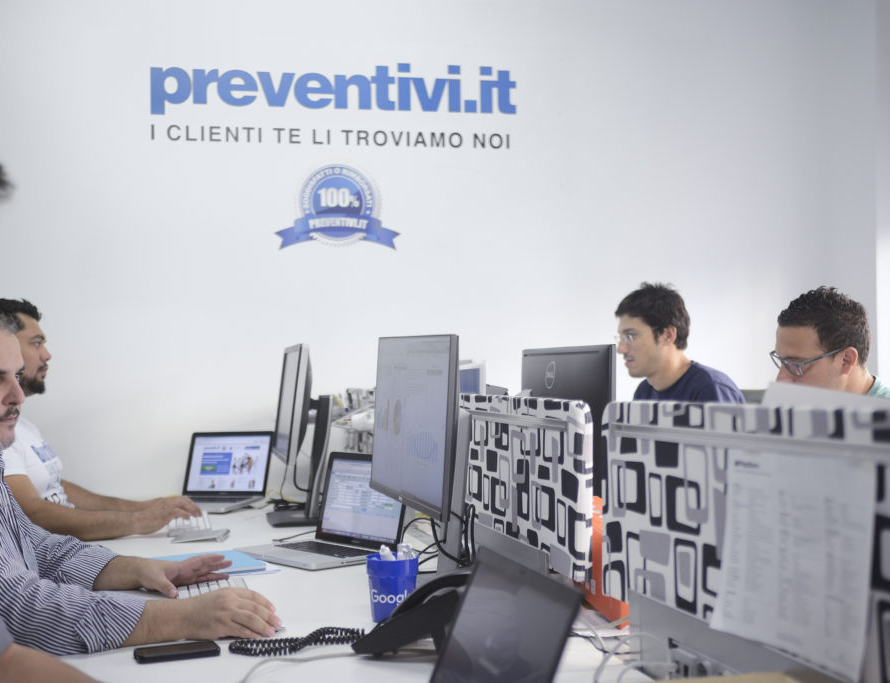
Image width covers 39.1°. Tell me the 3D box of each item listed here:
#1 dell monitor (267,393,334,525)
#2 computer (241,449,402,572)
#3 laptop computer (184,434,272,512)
[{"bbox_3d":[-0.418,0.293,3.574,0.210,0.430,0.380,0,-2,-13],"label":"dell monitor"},{"bbox_3d":[-0.268,0.372,2.798,0.272,0.225,0.325,0,-2,-40],"label":"computer"},{"bbox_3d":[-0.747,0.409,3.964,0.325,0.229,0.283,-2,-2,25],"label":"laptop computer"}]

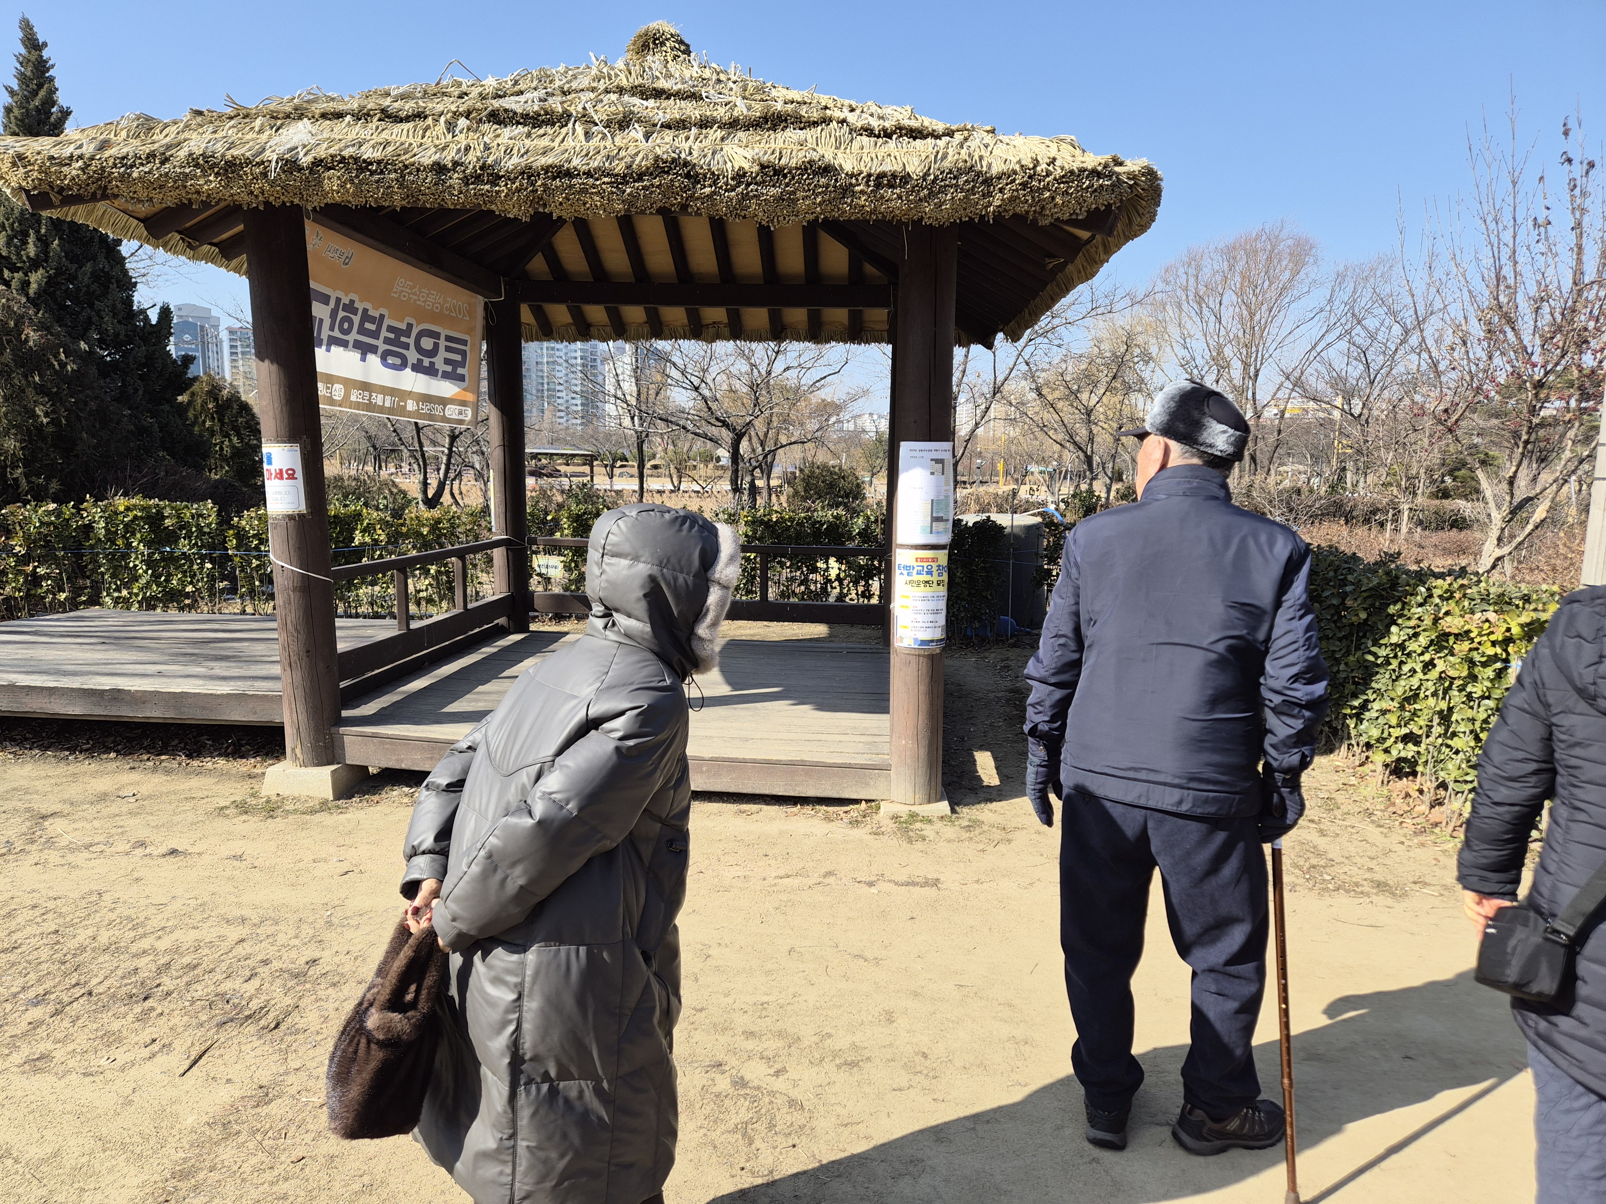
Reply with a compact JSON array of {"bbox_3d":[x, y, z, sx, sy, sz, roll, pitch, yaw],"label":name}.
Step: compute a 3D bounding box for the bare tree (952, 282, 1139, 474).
[{"bbox_3d":[4.310,-3.336,18.719,3.400,5.000,3.100,1,7,0],"label":"bare tree"}]

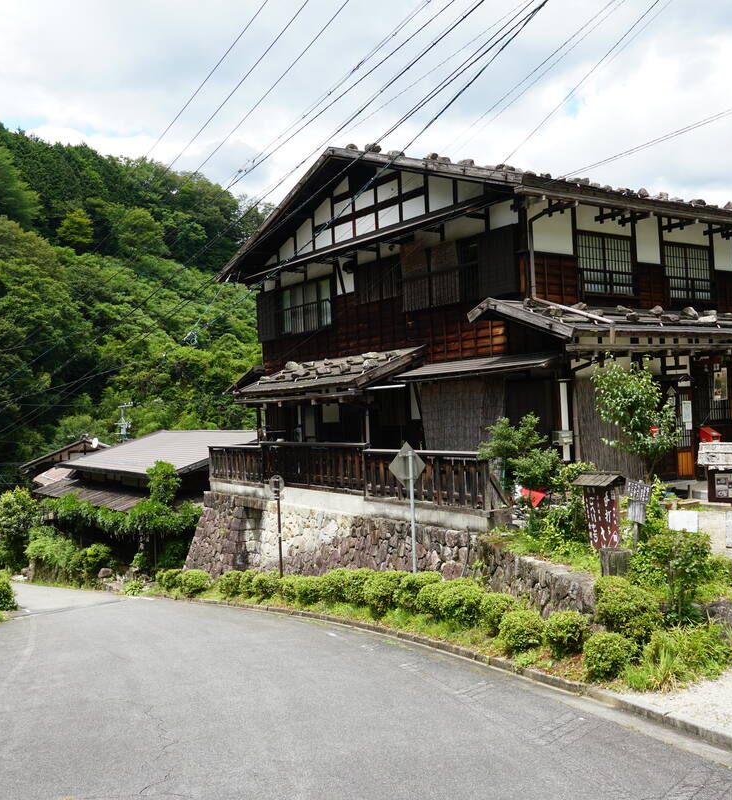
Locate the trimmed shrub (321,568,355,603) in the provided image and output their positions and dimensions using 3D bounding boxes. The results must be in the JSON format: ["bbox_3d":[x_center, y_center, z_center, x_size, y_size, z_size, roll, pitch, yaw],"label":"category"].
[{"bbox_3d":[-0.412,2.680,13.000,0.520,0.500,0.520,-2,-1,-2],"label":"trimmed shrub"}]

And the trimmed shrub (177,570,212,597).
[{"bbox_3d":[-3.716,3.955,19.500,0.770,0.600,0.750,-2,-1,-11],"label":"trimmed shrub"}]

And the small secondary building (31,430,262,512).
[{"bbox_3d":[-5.937,3.480,34.055,9.600,4.670,13.000,-2,-1,-34],"label":"small secondary building"}]

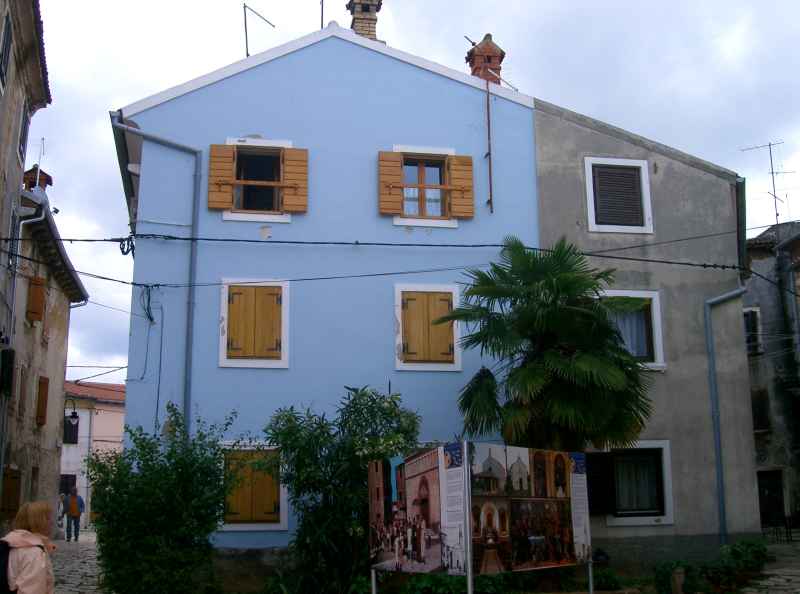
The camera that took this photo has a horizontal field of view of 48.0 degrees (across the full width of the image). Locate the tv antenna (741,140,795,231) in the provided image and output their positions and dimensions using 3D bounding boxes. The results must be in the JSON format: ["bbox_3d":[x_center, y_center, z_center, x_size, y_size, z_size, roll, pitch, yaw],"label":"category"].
[{"bbox_3d":[10.873,-3.260,26.500,1.400,2.550,0.900,-7,-13,32],"label":"tv antenna"}]

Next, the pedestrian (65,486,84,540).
[{"bbox_3d":[-10.496,7.005,28.960,0.580,1.720,0.380,3,-11,-17],"label":"pedestrian"}]

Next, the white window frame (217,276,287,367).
[{"bbox_3d":[-2.338,0.433,14.500,1.092,1.435,0.120,1,-11,-8],"label":"white window frame"}]

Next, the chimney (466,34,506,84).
[{"bbox_3d":[1.622,-4.363,16.635,0.620,1.113,0.620,1,-11,-8],"label":"chimney"}]

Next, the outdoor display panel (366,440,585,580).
[{"bbox_3d":[0.797,2.229,9.361,2.514,1.271,2.024,-1,-11,6],"label":"outdoor display panel"}]

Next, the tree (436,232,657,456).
[{"bbox_3d":[2.067,1.644,12.103,2.800,5.010,2.700,0,-11,0],"label":"tree"}]

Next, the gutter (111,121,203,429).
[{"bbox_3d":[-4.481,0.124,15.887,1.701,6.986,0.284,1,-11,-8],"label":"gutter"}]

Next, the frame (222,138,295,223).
[{"bbox_3d":[-2.351,-1.934,14.941,1.102,1.418,0.120,1,-11,-8],"label":"frame"}]

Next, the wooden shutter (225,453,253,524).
[{"bbox_3d":[-2.808,3.312,15.645,0.476,1.225,0.061,1,-11,-8],"label":"wooden shutter"}]

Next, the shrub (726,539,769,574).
[{"bbox_3d":[5.227,3.910,13.510,0.620,0.538,0.560,1,-11,-8],"label":"shrub"}]

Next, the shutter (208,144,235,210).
[{"bbox_3d":[-2.943,-1.973,14.799,0.384,1.082,0.050,1,-11,-8],"label":"shutter"}]

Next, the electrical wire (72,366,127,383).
[{"bbox_3d":[-8.365,2.157,25.000,1.500,0.450,0.100,1,-11,-8],"label":"electrical wire"}]

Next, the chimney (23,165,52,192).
[{"bbox_3d":[-7.738,-2.433,19.074,0.652,0.797,0.652,3,-11,-14],"label":"chimney"}]

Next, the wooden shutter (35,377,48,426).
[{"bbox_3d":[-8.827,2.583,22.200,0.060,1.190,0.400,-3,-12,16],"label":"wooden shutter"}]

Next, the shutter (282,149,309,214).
[{"bbox_3d":[-1.735,-1.937,14.972,0.402,1.103,0.050,1,-11,-8],"label":"shutter"}]

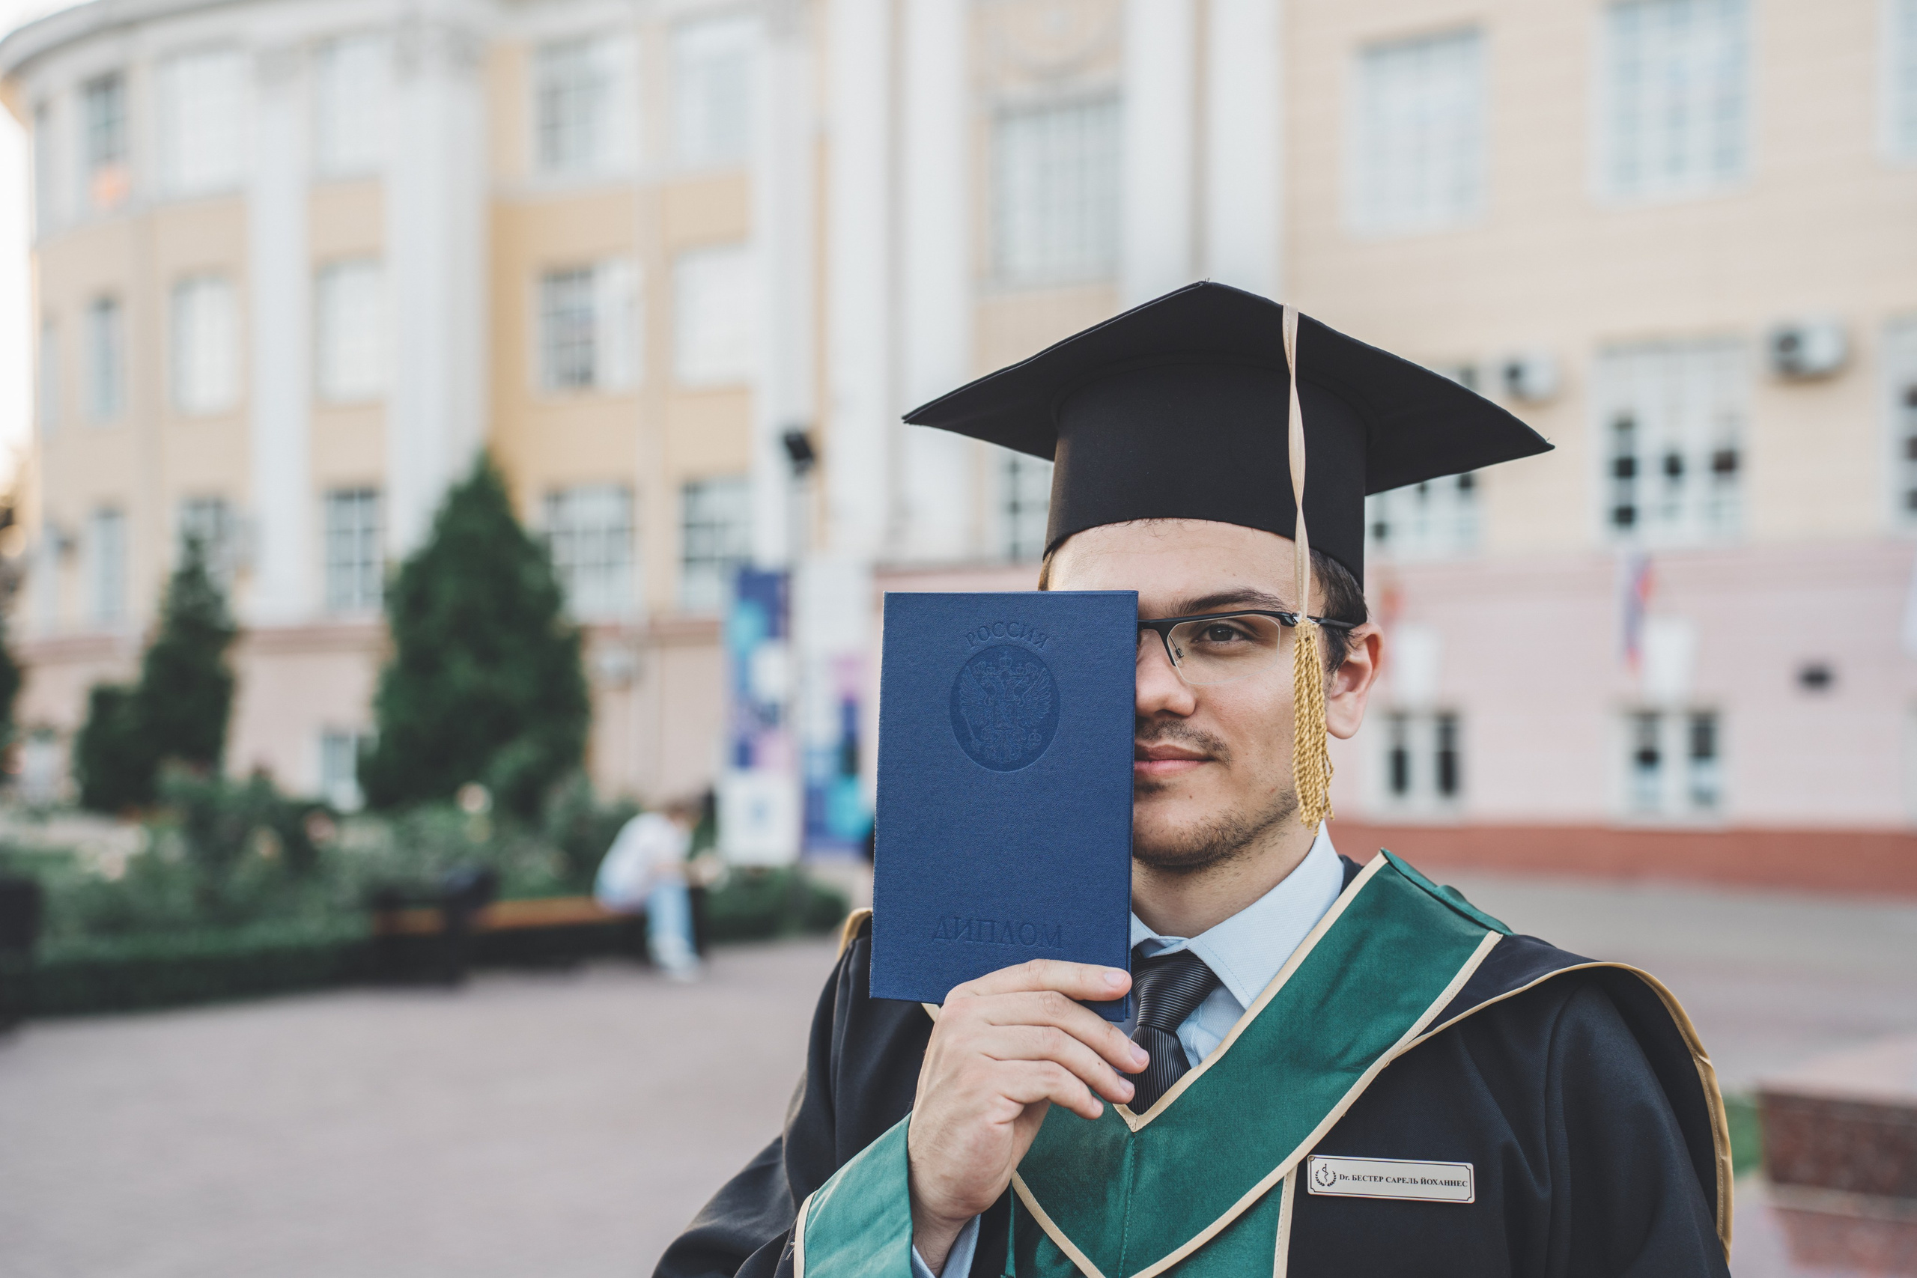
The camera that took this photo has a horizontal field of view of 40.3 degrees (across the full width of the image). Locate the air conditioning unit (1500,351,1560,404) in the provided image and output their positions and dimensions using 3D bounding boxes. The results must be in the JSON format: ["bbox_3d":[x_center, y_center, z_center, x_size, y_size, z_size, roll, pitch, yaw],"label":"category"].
[{"bbox_3d":[6.613,-3.031,30.200,0.710,0.530,0.280,-2,-3,33],"label":"air conditioning unit"}]

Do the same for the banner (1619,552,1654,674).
[{"bbox_3d":[7.533,-0.291,29.000,0.400,1.330,0.200,-2,-3,33],"label":"banner"}]

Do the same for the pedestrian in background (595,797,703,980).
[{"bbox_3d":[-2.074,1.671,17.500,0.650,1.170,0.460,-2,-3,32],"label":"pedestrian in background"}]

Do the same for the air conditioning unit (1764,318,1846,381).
[{"bbox_3d":[9.276,-3.163,28.500,0.820,0.590,0.310,-2,-3,33],"label":"air conditioning unit"}]

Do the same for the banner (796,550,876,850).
[{"bbox_3d":[-1.286,0.705,27.000,0.800,3.050,0.100,-1,-3,14],"label":"banner"}]

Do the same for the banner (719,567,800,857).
[{"bbox_3d":[-2.016,0.790,26.500,0.800,3.000,0.100,-1,-3,14],"label":"banner"}]

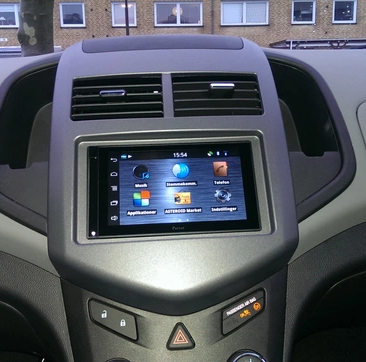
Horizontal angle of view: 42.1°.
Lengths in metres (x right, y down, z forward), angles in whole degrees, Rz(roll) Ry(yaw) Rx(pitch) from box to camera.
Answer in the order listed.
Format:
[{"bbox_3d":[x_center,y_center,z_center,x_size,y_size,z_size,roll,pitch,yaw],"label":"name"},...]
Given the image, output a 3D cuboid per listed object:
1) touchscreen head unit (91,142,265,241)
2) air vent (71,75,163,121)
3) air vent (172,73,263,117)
[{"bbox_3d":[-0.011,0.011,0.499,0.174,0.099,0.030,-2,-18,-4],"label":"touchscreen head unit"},{"bbox_3d":[-0.071,-0.087,0.527,0.099,0.055,0.030,-2,-23,-4],"label":"air vent"},{"bbox_3d":[0.037,-0.092,0.534,0.098,0.056,0.030,-2,-23,-4],"label":"air vent"}]

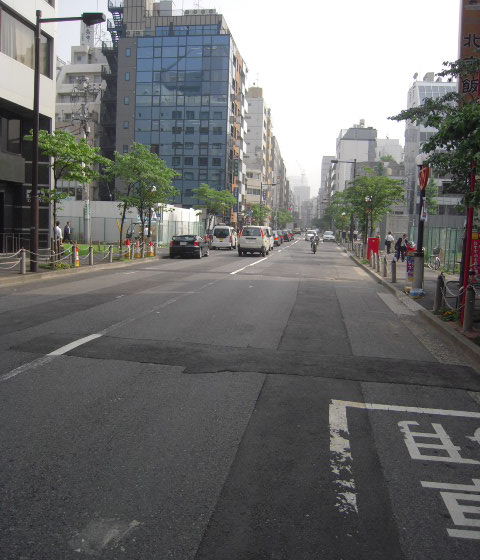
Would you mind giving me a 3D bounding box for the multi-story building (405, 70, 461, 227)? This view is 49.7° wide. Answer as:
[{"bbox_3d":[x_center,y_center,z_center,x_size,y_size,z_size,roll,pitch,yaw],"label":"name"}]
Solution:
[{"bbox_3d":[28.878,-15.316,70.927,10.000,21.500,11.000,2,6,5],"label":"multi-story building"}]

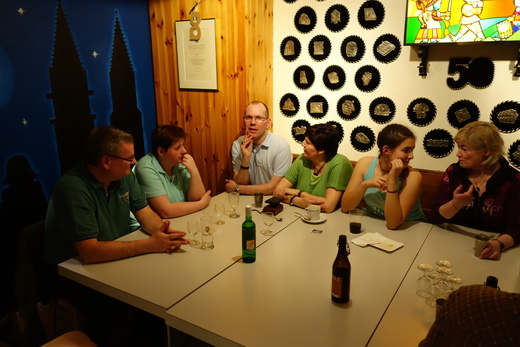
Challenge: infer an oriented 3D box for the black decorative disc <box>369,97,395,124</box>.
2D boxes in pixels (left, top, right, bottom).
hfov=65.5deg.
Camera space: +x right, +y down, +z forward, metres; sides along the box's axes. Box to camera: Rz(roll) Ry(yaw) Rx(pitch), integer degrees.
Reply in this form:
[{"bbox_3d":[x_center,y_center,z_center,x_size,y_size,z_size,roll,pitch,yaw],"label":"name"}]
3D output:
[{"bbox_3d":[0.844,-0.433,2.787,0.186,0.186,0.020,9,18,31],"label":"black decorative disc"}]

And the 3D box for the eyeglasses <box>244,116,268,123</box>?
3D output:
[{"bbox_3d":[-0.027,-0.363,2.697,0.140,0.040,0.135,5,16,19],"label":"eyeglasses"}]

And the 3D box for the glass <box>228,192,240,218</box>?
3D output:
[{"bbox_3d":[-0.159,0.191,2.466,0.067,0.150,0.067,-1,15,-2],"label":"glass"}]

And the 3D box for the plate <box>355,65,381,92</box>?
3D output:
[{"bbox_3d":[0.765,-0.673,2.875,0.188,0.188,0.025,9,18,31],"label":"plate"}]

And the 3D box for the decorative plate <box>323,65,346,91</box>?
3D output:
[{"bbox_3d":[0.546,-0.704,2.973,0.187,0.187,0.020,9,18,31],"label":"decorative plate"}]

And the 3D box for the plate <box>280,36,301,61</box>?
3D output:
[{"bbox_3d":[0.233,-0.931,3.034,0.183,0.183,0.016,9,18,31],"label":"plate"}]

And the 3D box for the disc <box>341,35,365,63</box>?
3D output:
[{"bbox_3d":[0.655,-0.878,2.853,0.187,0.187,0.020,9,18,31],"label":"disc"}]

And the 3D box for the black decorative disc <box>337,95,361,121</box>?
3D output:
[{"bbox_3d":[0.666,-0.487,3.010,0.190,0.190,0.020,9,18,31],"label":"black decorative disc"}]

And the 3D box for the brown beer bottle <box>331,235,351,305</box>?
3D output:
[{"bbox_3d":[0.314,0.362,1.541,0.069,0.260,0.069,0,15,0],"label":"brown beer bottle"}]

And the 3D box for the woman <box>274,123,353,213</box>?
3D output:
[{"bbox_3d":[0.394,0.284,2.849,0.540,1.240,0.640,11,19,37],"label":"woman"}]

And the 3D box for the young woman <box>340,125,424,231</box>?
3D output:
[{"bbox_3d":[0.772,0.339,2.490,0.500,1.280,0.660,9,18,31],"label":"young woman"}]

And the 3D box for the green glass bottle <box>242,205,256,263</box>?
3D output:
[{"bbox_3d":[-0.052,0.282,1.888,0.066,0.272,0.066,-1,15,0],"label":"green glass bottle"}]

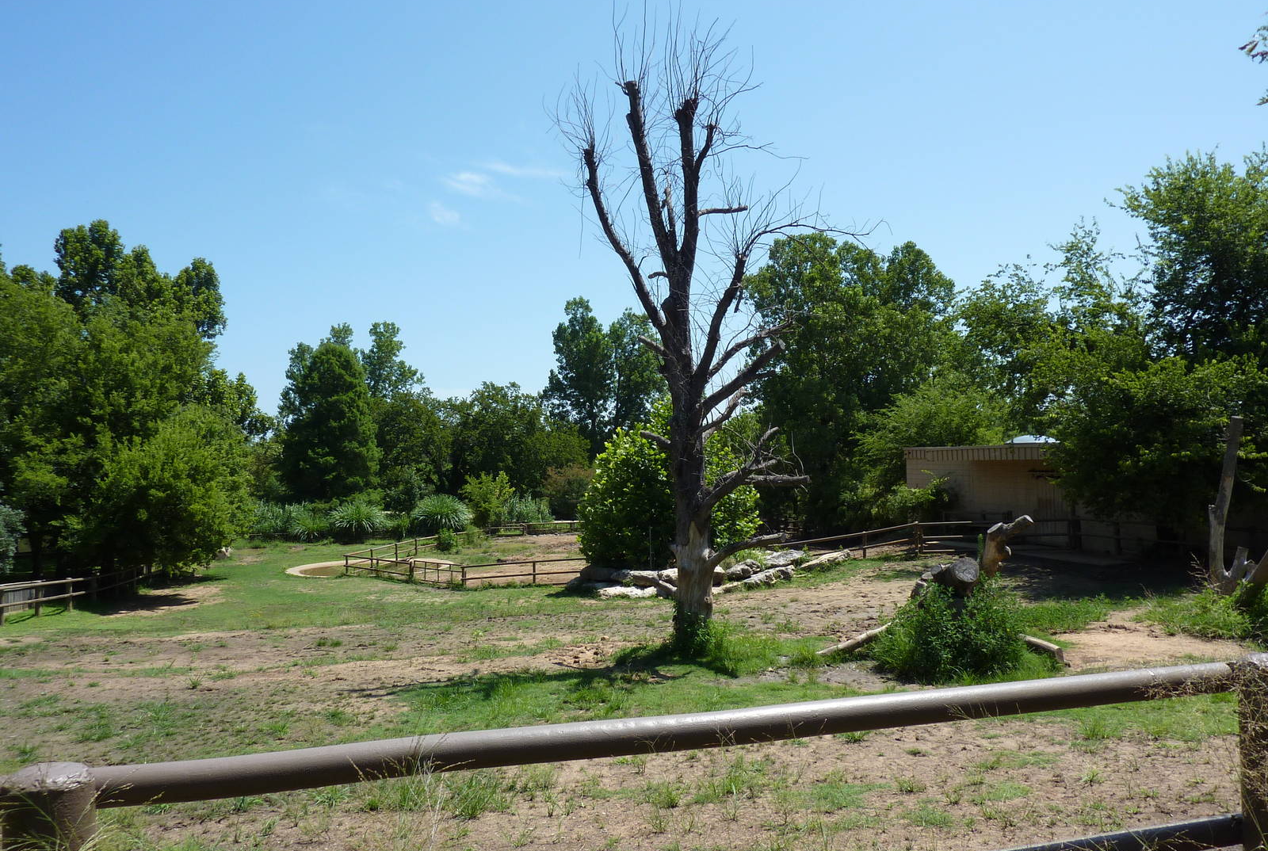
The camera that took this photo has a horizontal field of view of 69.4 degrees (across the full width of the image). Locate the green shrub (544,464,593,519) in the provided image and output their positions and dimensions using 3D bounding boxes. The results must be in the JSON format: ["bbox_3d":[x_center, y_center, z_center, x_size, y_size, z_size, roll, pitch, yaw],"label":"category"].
[{"bbox_3d":[-4.916,5.261,71.000,3.950,4.560,3.360,0,-3,0],"label":"green shrub"}]

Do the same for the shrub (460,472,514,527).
[{"bbox_3d":[-9.926,5.097,62.000,3.580,3.780,3.220,0,-3,0],"label":"shrub"}]

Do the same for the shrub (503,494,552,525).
[{"bbox_3d":[-7.640,6.069,66.000,3.430,2.330,2.740,0,-3,0],"label":"shrub"}]

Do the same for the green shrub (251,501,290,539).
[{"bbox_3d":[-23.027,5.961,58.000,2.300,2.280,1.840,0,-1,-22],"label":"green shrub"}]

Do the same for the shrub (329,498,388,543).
[{"bbox_3d":[-17.411,5.992,58.000,3.650,2.860,3.290,0,-3,0],"label":"shrub"}]

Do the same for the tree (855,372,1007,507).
[{"bbox_3d":[12.657,0.823,39.000,6.130,6.100,5.520,0,-3,0],"label":"tree"}]

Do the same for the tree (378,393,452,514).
[{"bbox_3d":[-15.922,1.963,66.000,4.860,8.820,4.380,0,-1,-14],"label":"tree"}]

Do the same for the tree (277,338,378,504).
[{"bbox_3d":[-21.025,0.034,63.000,6.330,11.490,5.700,0,-1,-18],"label":"tree"}]

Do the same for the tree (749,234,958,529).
[{"bbox_3d":[11.287,-2.161,47.000,9.980,15.200,8.480,0,-3,0],"label":"tree"}]

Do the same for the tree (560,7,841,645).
[{"bbox_3d":[1.331,-2.011,18.500,5.400,12.760,4.590,0,-3,0],"label":"tree"}]

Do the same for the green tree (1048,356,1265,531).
[{"bbox_3d":[14.266,0.487,25.000,4.920,4.690,4.180,-1,-1,30],"label":"green tree"}]

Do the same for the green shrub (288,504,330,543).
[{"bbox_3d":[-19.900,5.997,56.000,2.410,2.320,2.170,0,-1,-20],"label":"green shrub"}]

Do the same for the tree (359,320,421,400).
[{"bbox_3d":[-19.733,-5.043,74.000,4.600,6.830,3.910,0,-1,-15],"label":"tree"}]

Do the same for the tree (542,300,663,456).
[{"bbox_3d":[-2.488,-3.396,73.000,9.240,12.920,7.390,0,-1,-2],"label":"tree"}]

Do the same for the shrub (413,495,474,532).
[{"bbox_3d":[-12.769,5.939,61.000,3.840,2.680,3.460,0,-3,0],"label":"shrub"}]

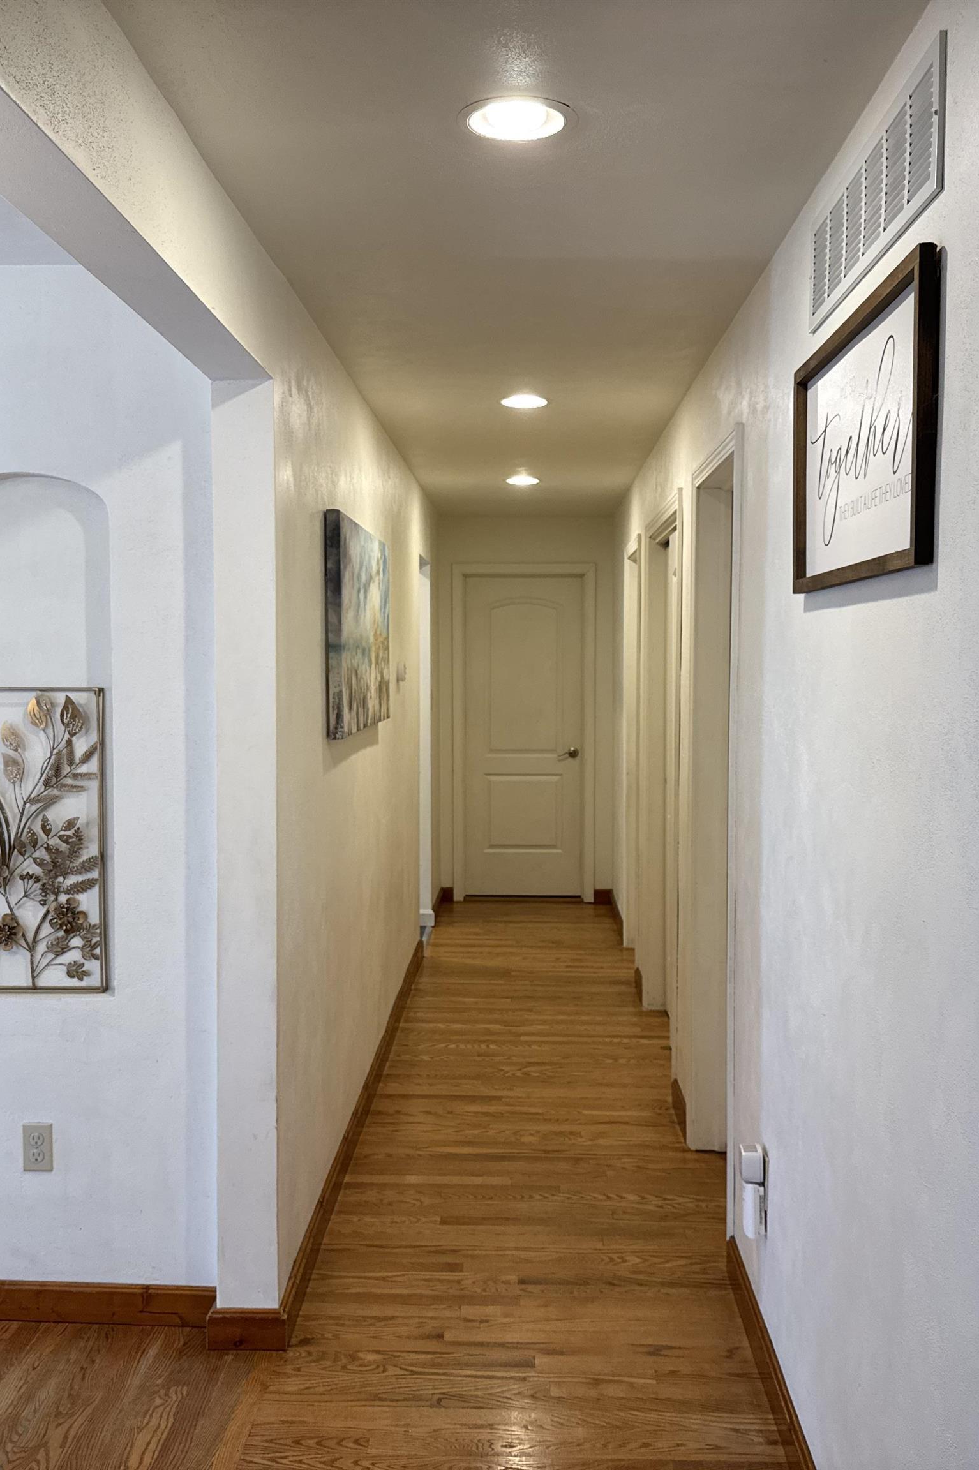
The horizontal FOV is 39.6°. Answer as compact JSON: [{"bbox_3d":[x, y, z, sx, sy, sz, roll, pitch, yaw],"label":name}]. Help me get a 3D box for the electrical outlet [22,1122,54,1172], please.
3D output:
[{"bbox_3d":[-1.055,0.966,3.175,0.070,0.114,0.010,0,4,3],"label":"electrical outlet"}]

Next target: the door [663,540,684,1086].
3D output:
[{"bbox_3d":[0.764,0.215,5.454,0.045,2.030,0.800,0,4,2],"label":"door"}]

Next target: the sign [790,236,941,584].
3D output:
[{"bbox_3d":[0.573,-0.447,2.144,0.028,0.411,0.808,0,4,2],"label":"sign"}]

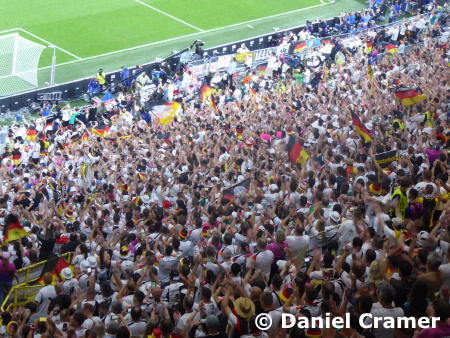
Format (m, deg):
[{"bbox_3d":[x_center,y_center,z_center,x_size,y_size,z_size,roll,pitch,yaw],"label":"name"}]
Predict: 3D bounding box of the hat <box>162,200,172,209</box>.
[{"bbox_3d":[-1.557,0.961,40.500,0.200,0.160,0.260,3,25,-17],"label":"hat"}]

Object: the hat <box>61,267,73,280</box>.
[{"bbox_3d":[-3.451,2.279,32.626,0.260,0.160,0.260,12,28,-23],"label":"hat"}]

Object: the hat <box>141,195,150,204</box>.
[{"bbox_3d":[-2.470,0.948,46.470,0.270,0.140,0.290,8,24,-4],"label":"hat"}]

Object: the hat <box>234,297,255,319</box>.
[{"bbox_3d":[0.323,2.243,24.132,0.350,0.140,0.360,-2,50,-9],"label":"hat"}]

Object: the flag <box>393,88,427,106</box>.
[{"bbox_3d":[5.792,-2.245,46.961,1.100,0.550,0.350,13,24,6],"label":"flag"}]

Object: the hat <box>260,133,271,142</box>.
[{"bbox_3d":[1.435,-1.116,53.000,0.300,0.180,0.320,5,25,-12],"label":"hat"}]

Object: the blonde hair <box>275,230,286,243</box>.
[{"bbox_3d":[1.139,1.373,30.427,0.200,0.260,0.230,5,25,-11],"label":"blonde hair"}]

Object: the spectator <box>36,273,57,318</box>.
[{"bbox_3d":[-4.191,3.164,34.568,0.550,1.780,0.350,-2,27,-25],"label":"spectator"}]

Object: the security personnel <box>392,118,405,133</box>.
[{"bbox_3d":[6.368,-1.262,55.868,0.350,1.780,0.520,16,25,13],"label":"security personnel"}]

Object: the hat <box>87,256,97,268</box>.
[{"bbox_3d":[-3.162,2.227,35.700,0.260,0.160,0.260,8,25,-4],"label":"hat"}]

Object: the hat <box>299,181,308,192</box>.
[{"bbox_3d":[2.140,0.477,40.775,0.220,0.160,0.230,-12,32,-40],"label":"hat"}]

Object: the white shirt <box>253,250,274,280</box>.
[{"bbox_3d":[0.795,2.019,31.300,0.500,0.700,0.280,-8,30,-34],"label":"white shirt"}]

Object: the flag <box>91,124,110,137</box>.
[{"bbox_3d":[-5.602,-1.710,67.300,1.000,0.600,0.250,7,25,-7],"label":"flag"}]

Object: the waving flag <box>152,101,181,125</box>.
[{"bbox_3d":[-2.562,-2.430,65.500,1.350,1.000,0.400,7,25,-7],"label":"waving flag"}]

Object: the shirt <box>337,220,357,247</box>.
[{"bbox_3d":[2.587,1.383,31.586,0.480,0.700,0.300,8,24,-4],"label":"shirt"}]

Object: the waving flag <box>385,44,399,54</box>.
[{"bbox_3d":[8.849,-6.351,79.500,0.740,0.500,0.250,10,24,0],"label":"waving flag"}]

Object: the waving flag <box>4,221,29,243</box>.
[{"bbox_3d":[-5.645,1.692,40.500,0.660,0.580,0.250,10,24,0],"label":"waving flag"}]

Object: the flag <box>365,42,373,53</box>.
[{"bbox_3d":[8.234,-7.000,85.828,0.480,0.600,0.200,12,24,4],"label":"flag"}]

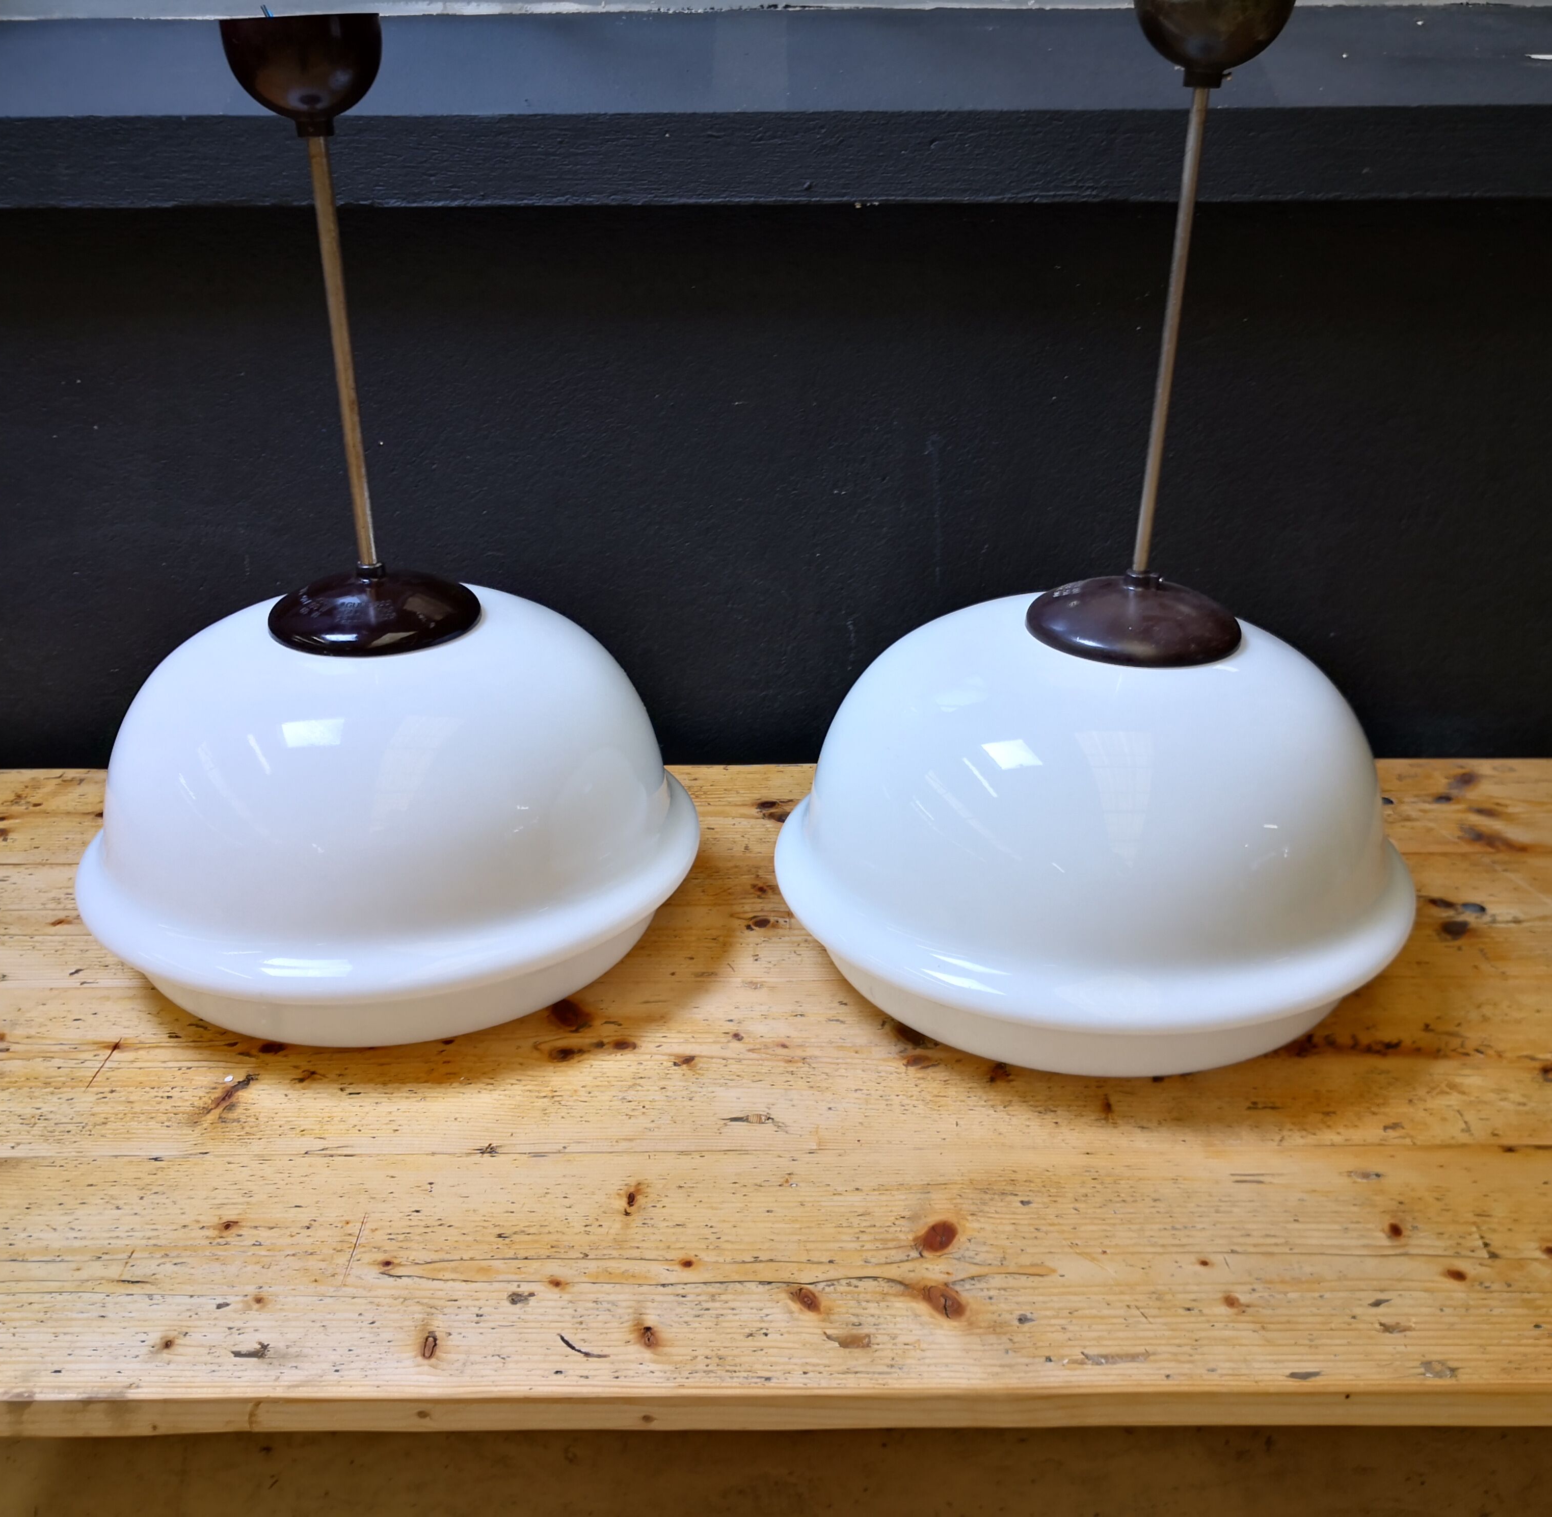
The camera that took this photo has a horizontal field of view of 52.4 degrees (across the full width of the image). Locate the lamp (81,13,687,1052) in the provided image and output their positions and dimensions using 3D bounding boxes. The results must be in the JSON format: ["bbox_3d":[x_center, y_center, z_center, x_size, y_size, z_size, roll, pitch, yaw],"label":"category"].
[{"bbox_3d":[-0.272,-0.141,1.045,0.445,0.634,0.445,0,24,0],"label":"lamp"}]

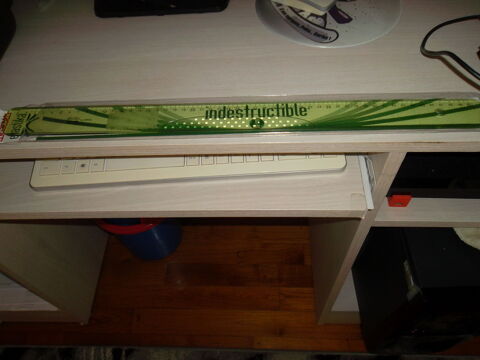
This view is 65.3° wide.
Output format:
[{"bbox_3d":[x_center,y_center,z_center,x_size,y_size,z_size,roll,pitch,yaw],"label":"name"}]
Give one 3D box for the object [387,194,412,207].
[{"bbox_3d":[0.223,0.027,0.524,0.023,0.021,0.012,-1,54,3],"label":"object"}]

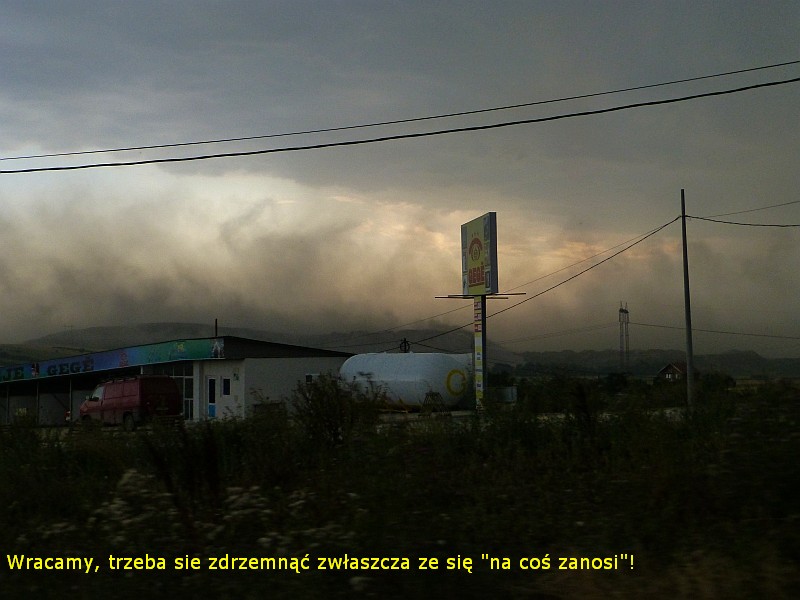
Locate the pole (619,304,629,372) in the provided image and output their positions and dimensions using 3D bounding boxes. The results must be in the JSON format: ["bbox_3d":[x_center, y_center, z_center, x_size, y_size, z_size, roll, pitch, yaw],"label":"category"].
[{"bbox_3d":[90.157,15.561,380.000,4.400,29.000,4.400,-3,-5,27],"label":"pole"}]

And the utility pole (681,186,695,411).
[{"bbox_3d":[11.506,0.060,38.000,0.260,8.950,0.260,-2,-5,17],"label":"utility pole"}]

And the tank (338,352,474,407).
[{"bbox_3d":[0.228,4.053,48.000,7.100,2.750,2.650,-3,-6,33],"label":"tank"}]

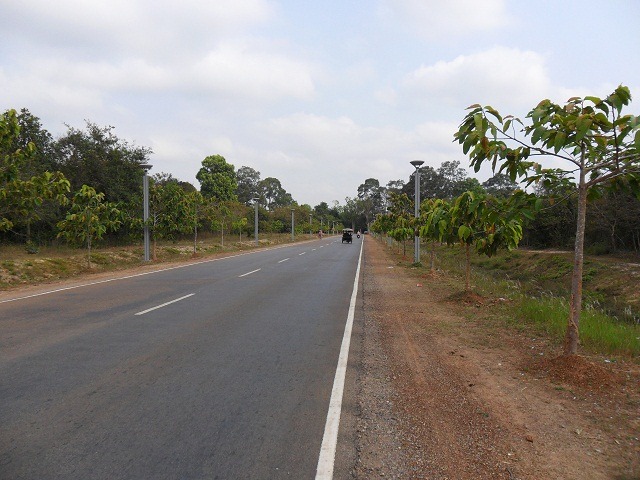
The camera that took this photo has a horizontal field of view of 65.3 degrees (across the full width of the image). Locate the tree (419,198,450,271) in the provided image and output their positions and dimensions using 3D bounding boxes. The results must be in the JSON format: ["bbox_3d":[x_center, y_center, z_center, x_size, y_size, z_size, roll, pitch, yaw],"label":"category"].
[{"bbox_3d":[4.674,-0.212,20.200,1.550,2.974,1.550,0,1,0],"label":"tree"}]

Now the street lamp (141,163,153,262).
[{"bbox_3d":[-9.234,-1.449,26.600,0.690,5.222,0.690,0,1,0],"label":"street lamp"}]

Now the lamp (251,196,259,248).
[{"bbox_3d":[-6.718,-1.940,52.852,0.720,5.090,0.720,0,1,5],"label":"lamp"}]

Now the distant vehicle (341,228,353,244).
[{"bbox_3d":[3.621,-0.596,65.950,1.400,1.910,3.100,0,1,5],"label":"distant vehicle"}]

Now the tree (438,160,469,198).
[{"bbox_3d":[28.774,-8.729,108.000,6.600,16.941,6.600,0,1,0],"label":"tree"}]

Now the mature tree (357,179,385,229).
[{"bbox_3d":[24.038,-16.284,239.748,13.000,26.740,13.000,0,1,5],"label":"mature tree"}]

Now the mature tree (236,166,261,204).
[{"bbox_3d":[-27.404,-15.035,189.754,10.000,26.120,10.000,0,1,5],"label":"mature tree"}]

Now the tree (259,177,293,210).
[{"bbox_3d":[-19.111,-14.544,211.771,14.000,24.310,13.000,0,1,5],"label":"tree"}]

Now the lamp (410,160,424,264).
[{"bbox_3d":[4.896,-1.437,25.073,0.710,5.130,0.710,0,1,5],"label":"lamp"}]

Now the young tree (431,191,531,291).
[{"bbox_3d":[4.389,0.034,13.400,2.300,2.698,2.200,0,1,0],"label":"young tree"}]

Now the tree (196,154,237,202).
[{"bbox_3d":[-14.856,-6.277,72.000,5.900,12.109,5.900,0,1,0],"label":"tree"}]

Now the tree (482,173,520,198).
[{"bbox_3d":[35.435,-6.621,98.000,7.200,13.064,7.200,0,1,0],"label":"tree"}]

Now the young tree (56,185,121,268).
[{"bbox_3d":[-10.198,-0.628,21.966,2.800,3.630,2.700,0,1,5],"label":"young tree"}]

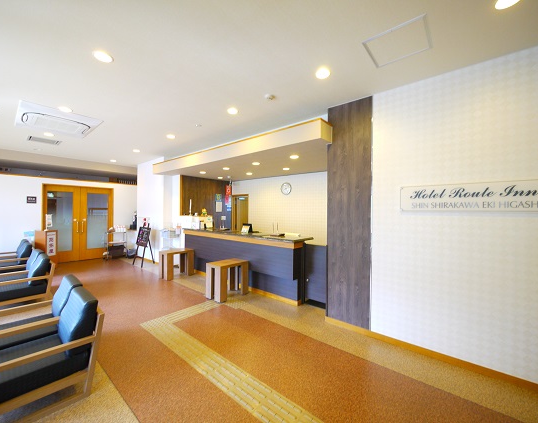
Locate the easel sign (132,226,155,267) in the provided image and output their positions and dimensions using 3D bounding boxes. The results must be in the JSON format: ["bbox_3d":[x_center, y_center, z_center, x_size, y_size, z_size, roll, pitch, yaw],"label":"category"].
[{"bbox_3d":[-3.504,0.914,6.513,0.721,1.205,0.484,1,0,40],"label":"easel sign"}]

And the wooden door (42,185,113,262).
[{"bbox_3d":[-5.750,0.369,6.984,0.089,2.263,1.696,1,0,40],"label":"wooden door"}]

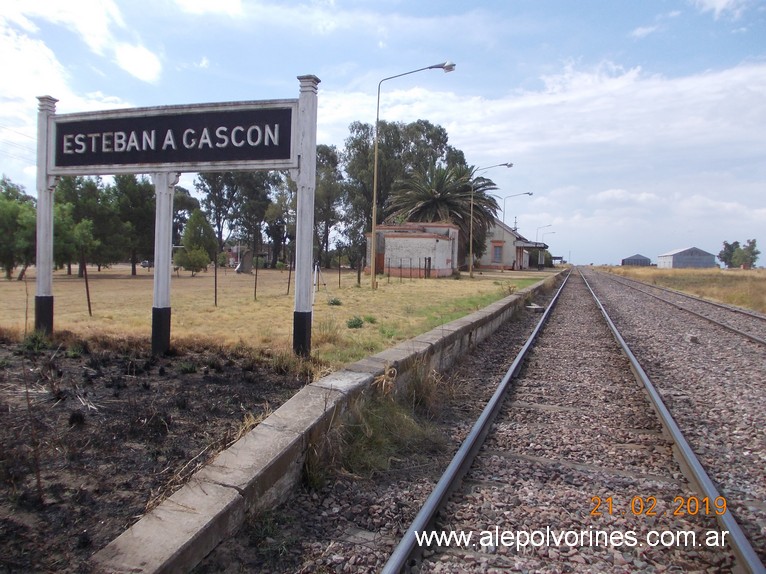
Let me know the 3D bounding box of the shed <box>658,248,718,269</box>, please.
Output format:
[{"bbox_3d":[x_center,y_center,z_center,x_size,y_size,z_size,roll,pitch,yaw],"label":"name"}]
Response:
[{"bbox_3d":[85.326,-7.281,175.426,10.027,7.038,30.000,2,3,17],"label":"shed"}]

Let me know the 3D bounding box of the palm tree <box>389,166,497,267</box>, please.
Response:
[{"bbox_3d":[5.776,-6.487,58.746,10.600,10.203,10.600,2,3,17],"label":"palm tree"}]

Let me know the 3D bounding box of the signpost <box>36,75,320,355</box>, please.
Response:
[{"bbox_3d":[-2.790,-0.851,7.982,4.136,3.376,0.218,2,3,18],"label":"signpost"}]

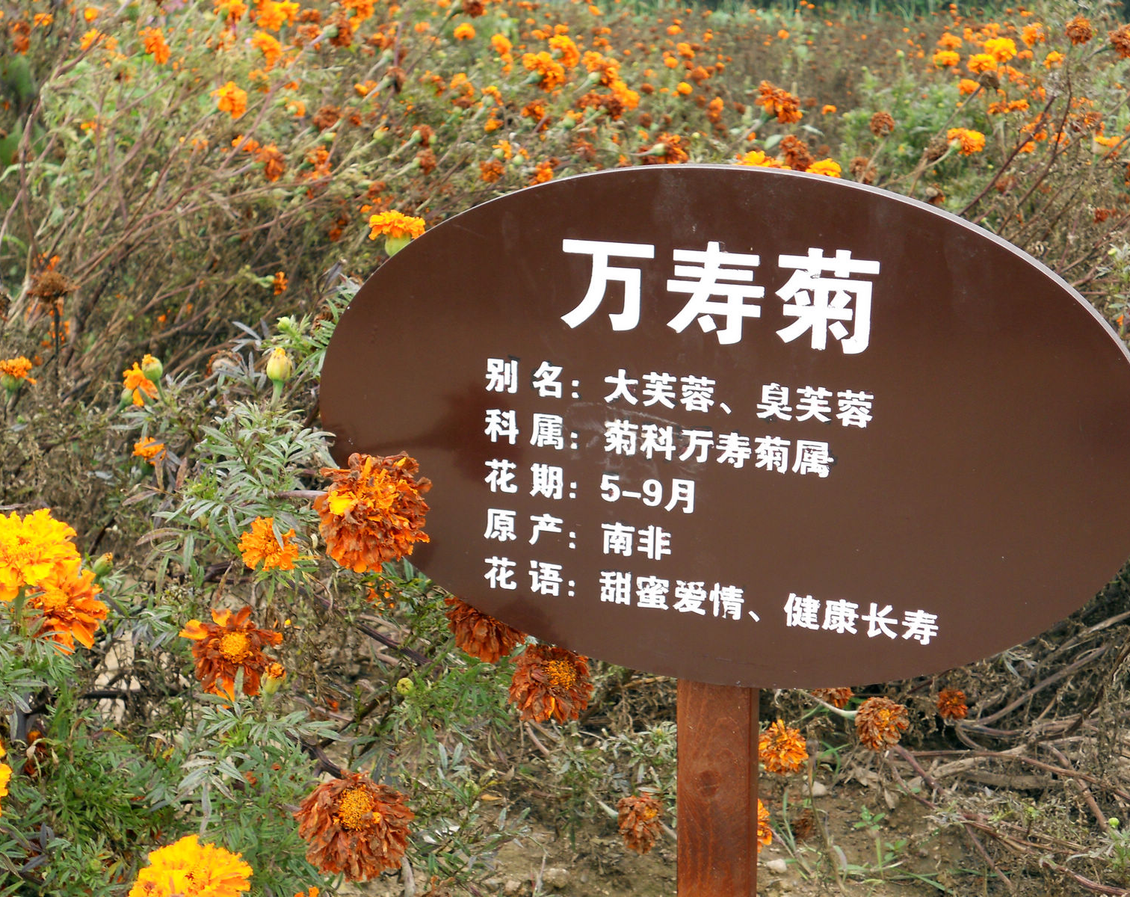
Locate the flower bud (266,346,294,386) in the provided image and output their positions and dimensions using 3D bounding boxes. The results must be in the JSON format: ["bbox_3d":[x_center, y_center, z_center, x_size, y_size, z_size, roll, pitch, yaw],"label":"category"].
[{"bbox_3d":[-0.184,-0.053,1.200,0.017,0.024,0.017,-2,15,-9],"label":"flower bud"}]

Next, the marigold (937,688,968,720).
[{"bbox_3d":[0.374,0.246,1.800,0.030,0.030,0.026,0,-24,0],"label":"marigold"}]

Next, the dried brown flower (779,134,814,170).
[{"bbox_3d":[0.297,-0.378,2.400,0.044,0.047,0.042,7,-28,24],"label":"dried brown flower"}]

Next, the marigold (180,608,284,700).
[{"bbox_3d":[-0.206,0.126,1.150,0.061,0.056,0.040,0,-20,0],"label":"marigold"}]

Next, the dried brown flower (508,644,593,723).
[{"bbox_3d":[-0.010,0.166,1.320,0.059,0.055,0.053,-4,-26,-15],"label":"dried brown flower"}]

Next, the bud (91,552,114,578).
[{"bbox_3d":[-0.290,0.073,1.170,0.013,0.017,0.013,24,13,-11],"label":"bud"}]

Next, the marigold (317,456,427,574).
[{"bbox_3d":[-0.108,0.036,1.050,0.065,0.067,0.053,-2,-20,-7],"label":"marigold"}]

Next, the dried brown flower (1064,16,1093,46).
[{"bbox_3d":[0.716,-0.582,2.600,0.039,0.040,0.038,0,15,0],"label":"dried brown flower"}]

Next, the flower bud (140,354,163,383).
[{"bbox_3d":[-0.299,-0.058,1.350,0.015,0.020,0.015,-13,15,-12],"label":"flower bud"}]

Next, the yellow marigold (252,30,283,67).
[{"bbox_3d":[-0.478,-0.644,3.000,0.055,0.053,0.053,-2,15,-9],"label":"yellow marigold"}]

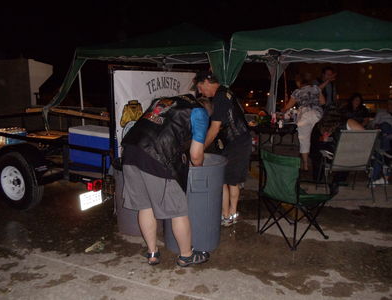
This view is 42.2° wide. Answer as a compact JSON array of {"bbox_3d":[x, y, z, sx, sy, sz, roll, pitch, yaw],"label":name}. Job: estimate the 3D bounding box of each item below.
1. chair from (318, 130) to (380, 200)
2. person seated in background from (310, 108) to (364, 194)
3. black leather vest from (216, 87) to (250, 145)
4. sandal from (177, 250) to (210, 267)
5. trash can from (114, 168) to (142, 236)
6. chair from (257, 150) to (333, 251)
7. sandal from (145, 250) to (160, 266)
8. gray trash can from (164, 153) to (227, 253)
[{"bbox_3d":[1.925,0.144,6.565,0.580,0.930,0.680,-1,10,-6],"label":"chair"},{"bbox_3d":[1.921,-0.075,7.039,0.580,1.200,0.750,4,11,23],"label":"person seated in background"},{"bbox_3d":[0.364,-0.354,5.215,0.320,0.620,0.460,-18,12,-7],"label":"black leather vest"},{"bbox_3d":[-0.016,0.923,4.452,0.295,0.105,0.110,-6,11,-31],"label":"sandal"},{"bbox_3d":[-0.547,0.421,5.276,0.640,0.820,0.640,-1,10,-6],"label":"trash can"},{"bbox_3d":[0.992,0.443,5.060,0.570,0.850,0.560,-7,12,-34],"label":"chair"},{"bbox_3d":[-0.388,0.917,4.486,0.110,0.105,0.295,-2,10,-11],"label":"sandal"},{"bbox_3d":[-0.033,0.507,4.779,0.650,0.820,0.650,0,10,0],"label":"gray trash can"}]

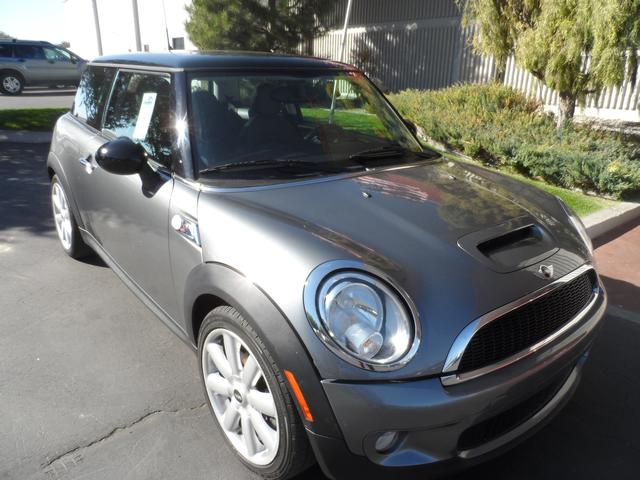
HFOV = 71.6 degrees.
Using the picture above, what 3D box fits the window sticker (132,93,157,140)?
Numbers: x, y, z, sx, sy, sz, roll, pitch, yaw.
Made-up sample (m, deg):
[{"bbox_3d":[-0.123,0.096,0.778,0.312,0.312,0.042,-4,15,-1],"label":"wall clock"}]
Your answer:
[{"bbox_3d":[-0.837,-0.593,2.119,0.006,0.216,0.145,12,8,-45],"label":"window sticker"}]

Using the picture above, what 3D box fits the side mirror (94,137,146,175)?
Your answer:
[{"bbox_3d":[-0.798,-0.343,1.821,0.225,0.155,0.140,-13,26,-39],"label":"side mirror"}]

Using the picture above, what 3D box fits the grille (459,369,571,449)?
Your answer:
[{"bbox_3d":[0.779,0.564,1.608,0.850,0.130,0.110,-13,26,-39],"label":"grille"}]

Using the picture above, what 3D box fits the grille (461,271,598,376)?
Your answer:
[{"bbox_3d":[0.787,0.240,1.507,0.990,0.180,0.110,-13,26,-39],"label":"grille"}]

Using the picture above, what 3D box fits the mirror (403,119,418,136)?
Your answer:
[{"bbox_3d":[0.552,-0.707,2.883,0.220,0.155,0.140,-13,26,-39],"label":"mirror"}]

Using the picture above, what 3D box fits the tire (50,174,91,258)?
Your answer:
[{"bbox_3d":[-1.800,-0.184,3.285,0.205,0.625,0.625,-13,26,-39],"label":"tire"}]

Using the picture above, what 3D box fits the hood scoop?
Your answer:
[{"bbox_3d":[0.678,-0.002,1.567,0.470,0.095,0.205,-13,36,-39],"label":"hood scoop"}]

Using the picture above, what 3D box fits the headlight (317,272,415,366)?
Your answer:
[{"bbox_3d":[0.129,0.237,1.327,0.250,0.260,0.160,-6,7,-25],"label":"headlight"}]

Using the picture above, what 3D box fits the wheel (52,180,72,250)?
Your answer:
[{"bbox_3d":[-1.811,-0.182,3.276,0.180,0.475,0.475,-13,26,-39],"label":"wheel"}]

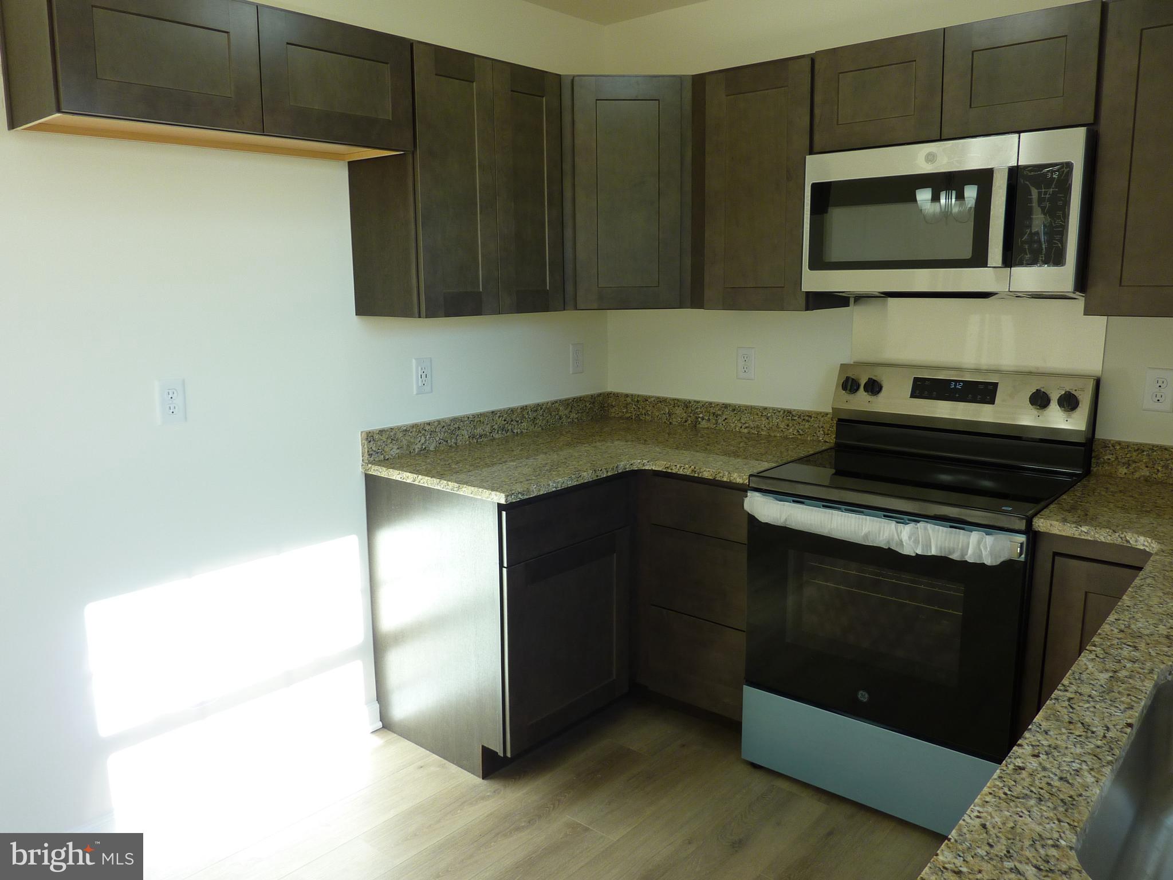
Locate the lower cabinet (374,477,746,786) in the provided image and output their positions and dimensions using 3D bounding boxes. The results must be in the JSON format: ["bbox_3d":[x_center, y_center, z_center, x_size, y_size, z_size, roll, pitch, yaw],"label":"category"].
[{"bbox_3d":[0.100,0.503,2.915,1.062,0.874,1.242,8,13,40],"label":"lower cabinet"}]

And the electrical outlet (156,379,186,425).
[{"bbox_3d":[-1.091,-0.100,2.218,0.010,0.117,0.073,8,14,39],"label":"electrical outlet"}]

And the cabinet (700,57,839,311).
[{"bbox_3d":[0.645,-0.825,2.832,0.384,0.763,0.325,8,14,39],"label":"cabinet"}]

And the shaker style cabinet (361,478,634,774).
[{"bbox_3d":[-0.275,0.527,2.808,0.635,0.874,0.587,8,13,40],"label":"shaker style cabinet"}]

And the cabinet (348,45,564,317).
[{"bbox_3d":[-0.390,-0.781,2.694,0.328,0.750,0.621,8,13,40],"label":"cabinet"}]

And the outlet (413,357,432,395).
[{"bbox_3d":[-0.548,-0.215,2.857,0.010,0.118,0.073,8,14,39],"label":"outlet"}]

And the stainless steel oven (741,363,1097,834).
[{"bbox_3d":[0.959,0.410,2.500,0.755,1.183,0.685,8,13,40],"label":"stainless steel oven"}]

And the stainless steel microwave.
[{"bbox_3d":[1.065,-0.637,2.470,0.759,0.409,0.389,8,14,39],"label":"stainless steel microwave"}]

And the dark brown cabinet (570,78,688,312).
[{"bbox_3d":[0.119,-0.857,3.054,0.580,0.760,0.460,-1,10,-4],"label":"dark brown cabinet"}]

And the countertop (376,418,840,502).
[{"bbox_3d":[0.093,0.057,2.833,1.062,0.034,1.246,8,13,40],"label":"countertop"}]

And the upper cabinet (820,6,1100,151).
[{"bbox_3d":[1.082,-0.991,2.428,0.762,0.300,0.325,8,14,39],"label":"upper cabinet"}]

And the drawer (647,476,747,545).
[{"bbox_3d":[0.517,0.177,2.842,0.366,0.160,0.508,8,14,39],"label":"drawer"}]

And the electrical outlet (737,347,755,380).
[{"bbox_3d":[0.593,-0.283,3.159,0.071,0.117,0.012,8,13,40],"label":"electrical outlet"}]

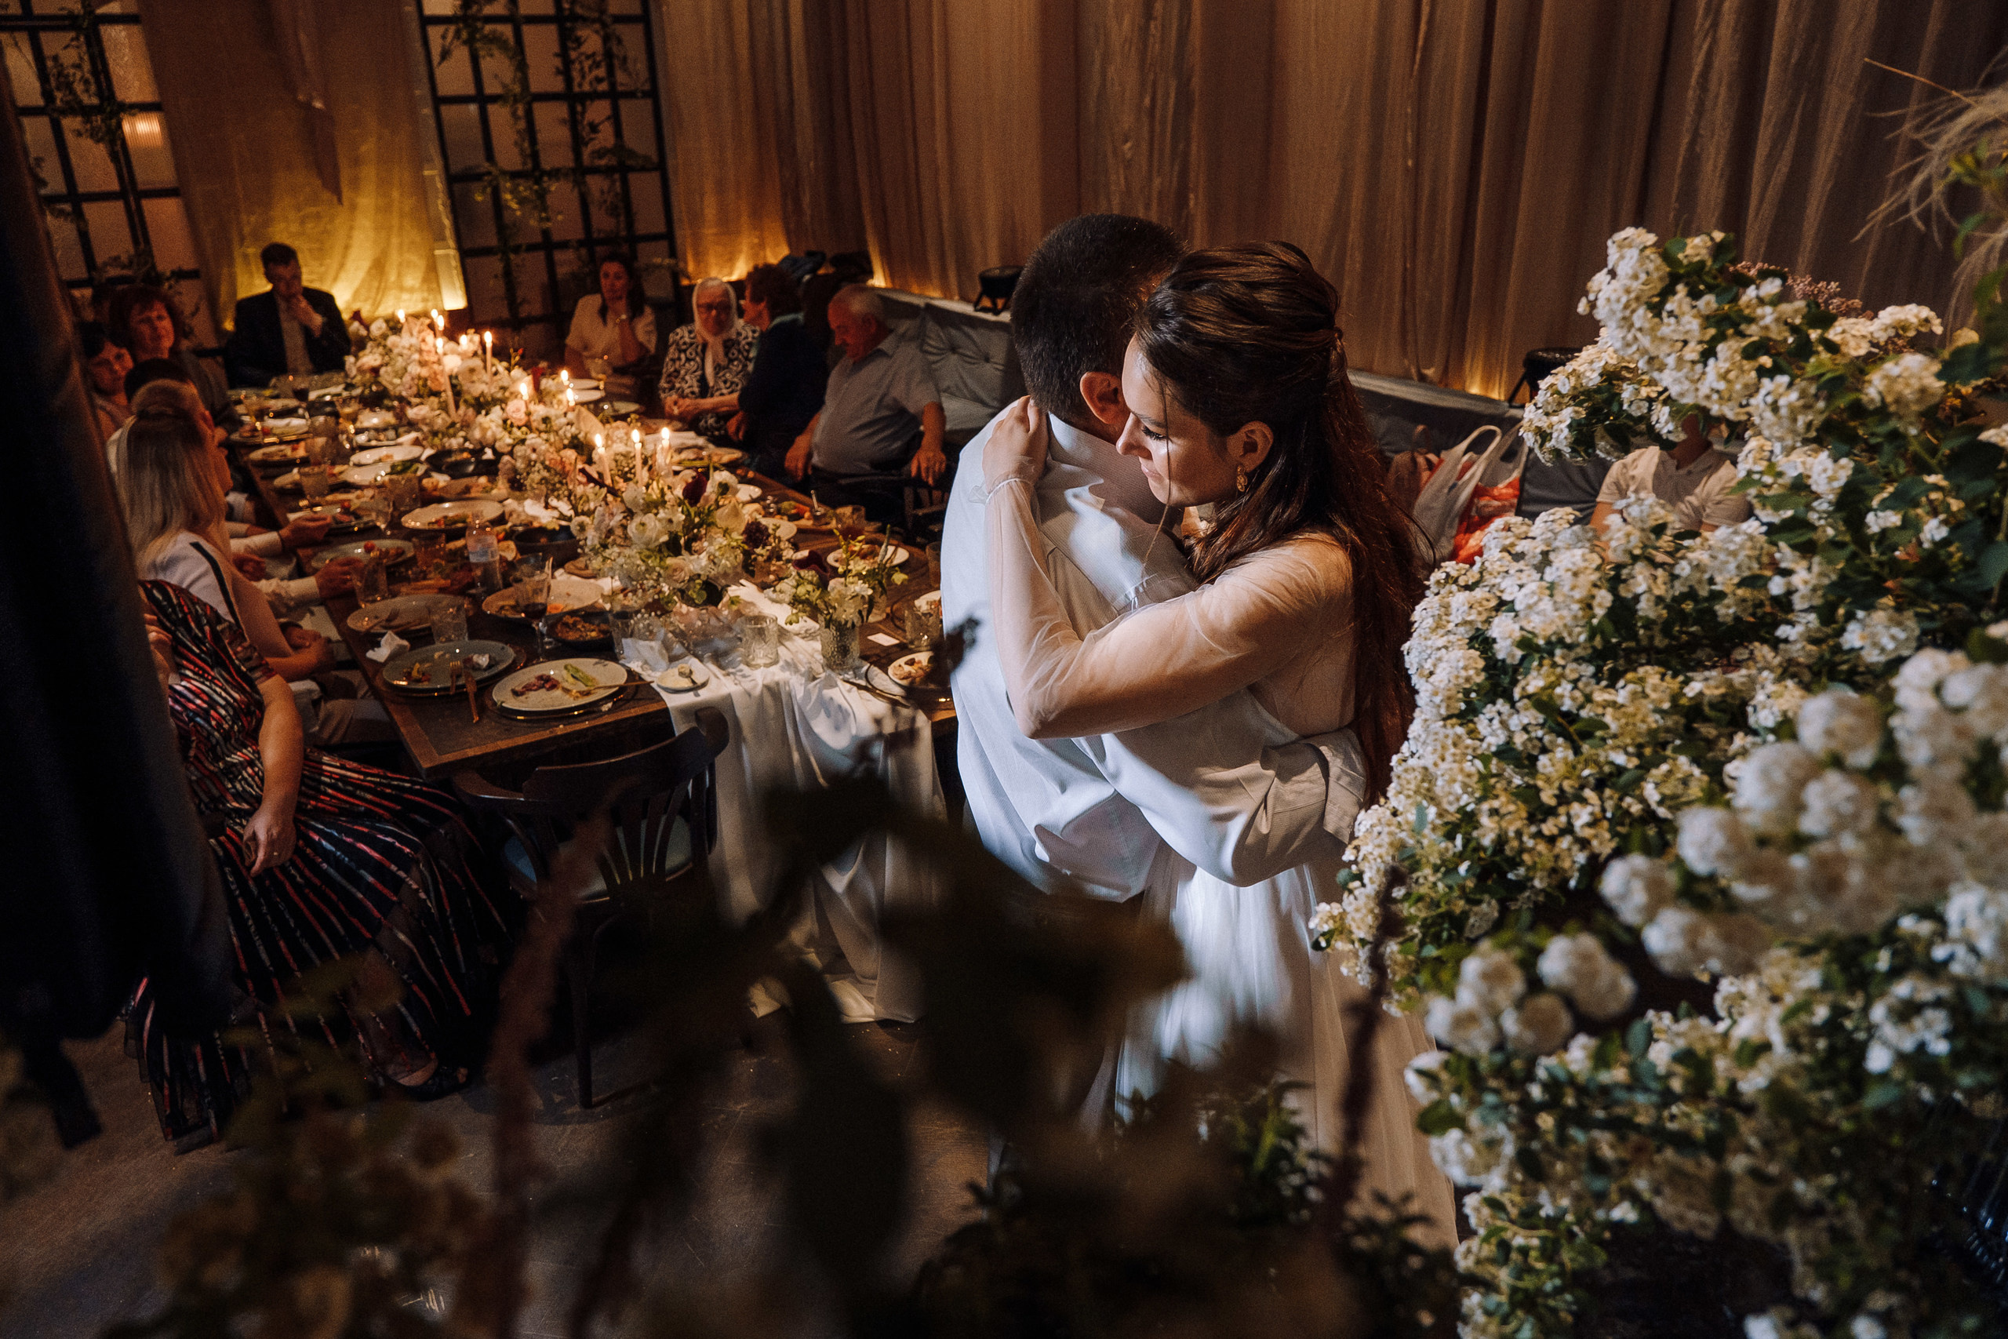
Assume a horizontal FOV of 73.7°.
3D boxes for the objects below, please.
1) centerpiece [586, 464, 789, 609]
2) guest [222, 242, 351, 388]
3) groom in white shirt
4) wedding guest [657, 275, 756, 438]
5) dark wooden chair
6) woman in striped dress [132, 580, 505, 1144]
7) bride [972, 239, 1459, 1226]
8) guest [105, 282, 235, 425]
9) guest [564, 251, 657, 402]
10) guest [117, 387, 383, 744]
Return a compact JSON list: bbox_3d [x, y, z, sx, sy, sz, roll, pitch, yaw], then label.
[{"bbox_3d":[-0.814,-0.354,3.387,0.440,0.270,0.430,-15,26,-30],"label":"centerpiece"},{"bbox_3d":[-3.219,-1.270,6.268,0.560,1.375,0.700,-14,25,-28],"label":"guest"},{"bbox_3d":[0.157,0.294,1.810,0.570,1.730,0.550,-13,25,-27],"label":"groom in white shirt"},{"bbox_3d":[-1.292,-1.049,5.823,0.500,1.220,0.700,5,23,15],"label":"wedding guest"},{"bbox_3d":[-0.815,0.461,2.721,0.500,0.770,0.510,-15,26,-30],"label":"dark wooden chair"},{"bbox_3d":[-1.522,0.186,2.773,0.800,1.270,0.580,-7,23,-14],"label":"woman in striped dress"},{"bbox_3d":[0.338,0.326,1.760,0.760,1.700,0.680,-4,23,-6],"label":"bride"},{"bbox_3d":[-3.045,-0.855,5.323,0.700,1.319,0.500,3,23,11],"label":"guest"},{"bbox_3d":[-1.751,-1.233,6.182,0.480,1.305,0.700,-2,22,-3],"label":"guest"},{"bbox_3d":[-1.706,-0.051,3.320,0.750,1.300,0.500,-15,26,-30],"label":"guest"}]

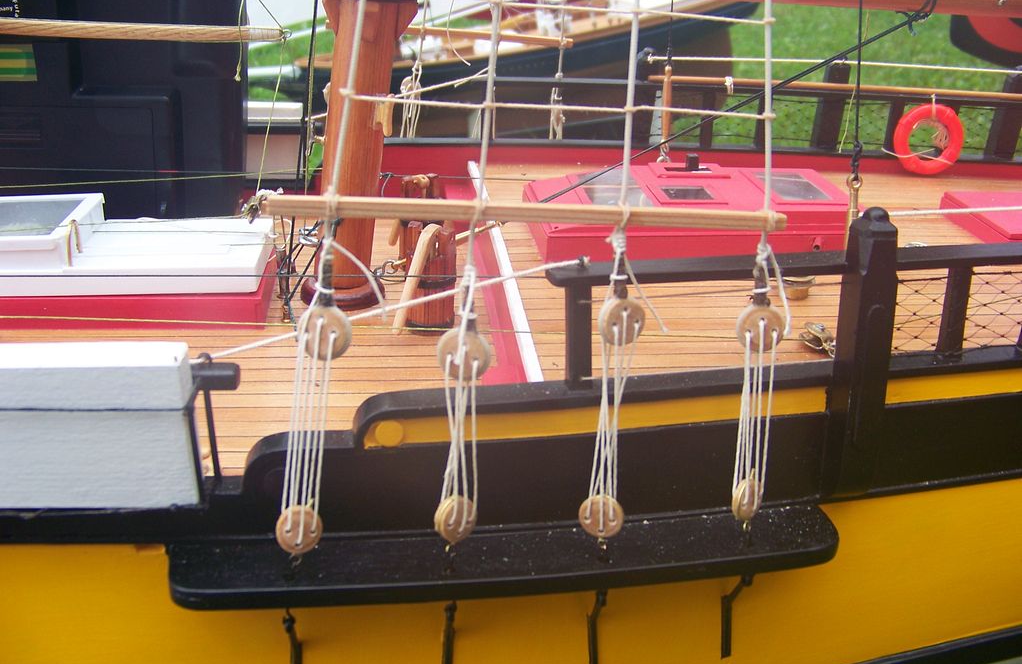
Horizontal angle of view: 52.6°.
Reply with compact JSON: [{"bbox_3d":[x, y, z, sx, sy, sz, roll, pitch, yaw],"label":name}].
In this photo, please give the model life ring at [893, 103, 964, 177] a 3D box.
[{"bbox_3d":[0.268,-0.123,0.664,0.046,0.046,0.011,-2,15,-5],"label":"model life ring"}]

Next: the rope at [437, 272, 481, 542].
[{"bbox_3d":[-0.019,0.026,0.382,0.017,0.103,0.012,1,10,-9],"label":"rope"}]

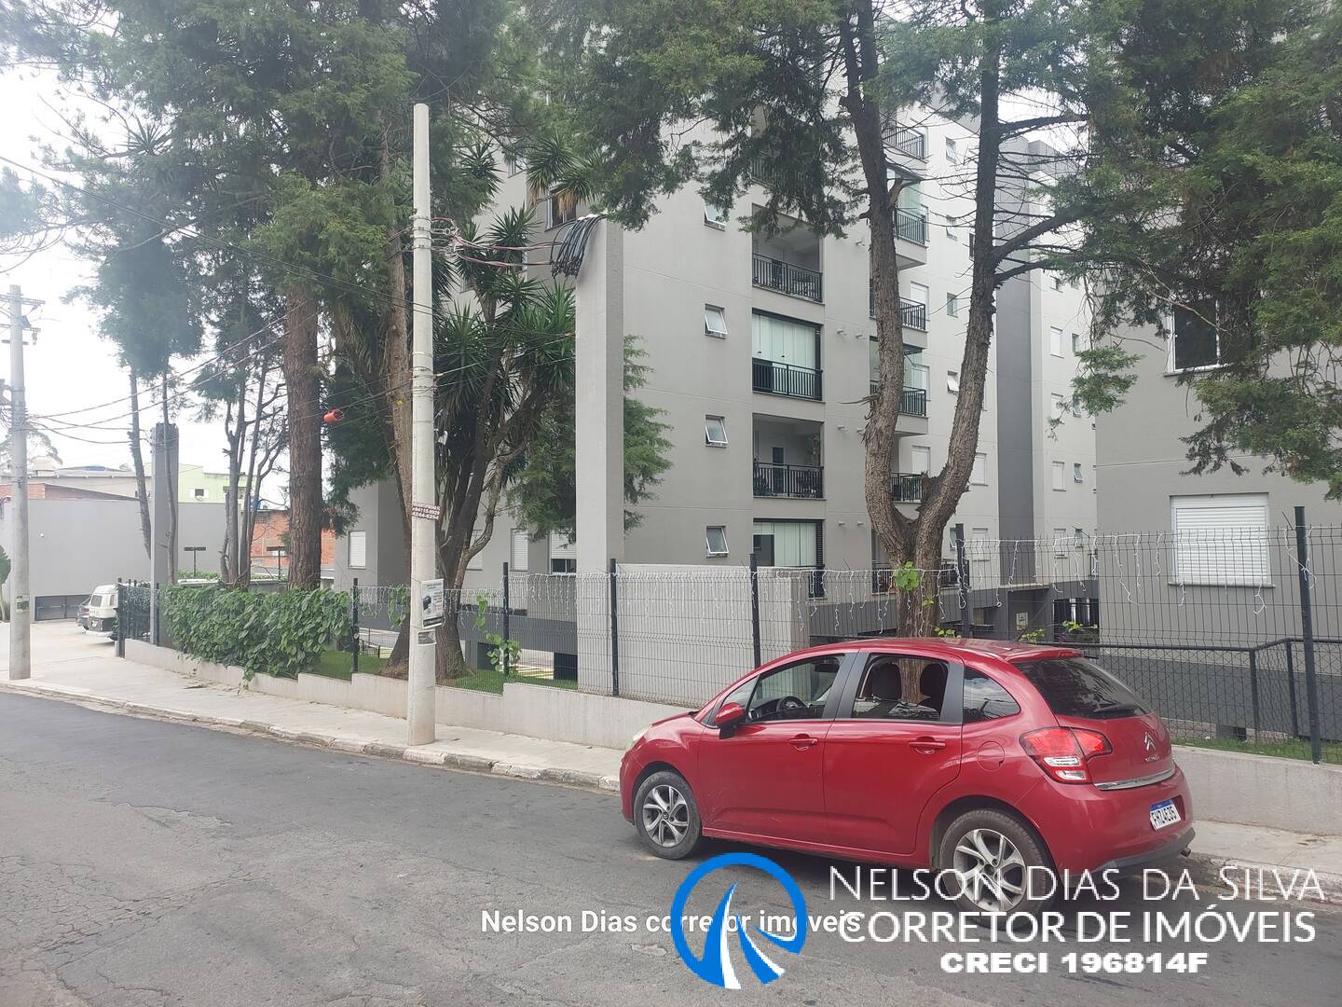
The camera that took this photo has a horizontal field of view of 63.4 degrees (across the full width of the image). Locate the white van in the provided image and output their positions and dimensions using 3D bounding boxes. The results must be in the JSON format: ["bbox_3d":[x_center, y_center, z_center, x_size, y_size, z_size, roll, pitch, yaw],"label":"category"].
[{"bbox_3d":[-19.034,4.011,40.100,1.720,2.000,4.400,-2,-2,41],"label":"white van"}]

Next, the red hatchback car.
[{"bbox_3d":[1.344,1.695,7.339,1.750,1.520,3.930,8,-11,-44],"label":"red hatchback car"}]

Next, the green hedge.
[{"bbox_3d":[-8.825,2.547,22.353,0.800,1.660,9.700,1,-2,-40],"label":"green hedge"}]

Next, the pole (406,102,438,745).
[{"bbox_3d":[-2.987,-1.004,13.036,0.330,7.714,0.330,0,-2,-13],"label":"pole"}]

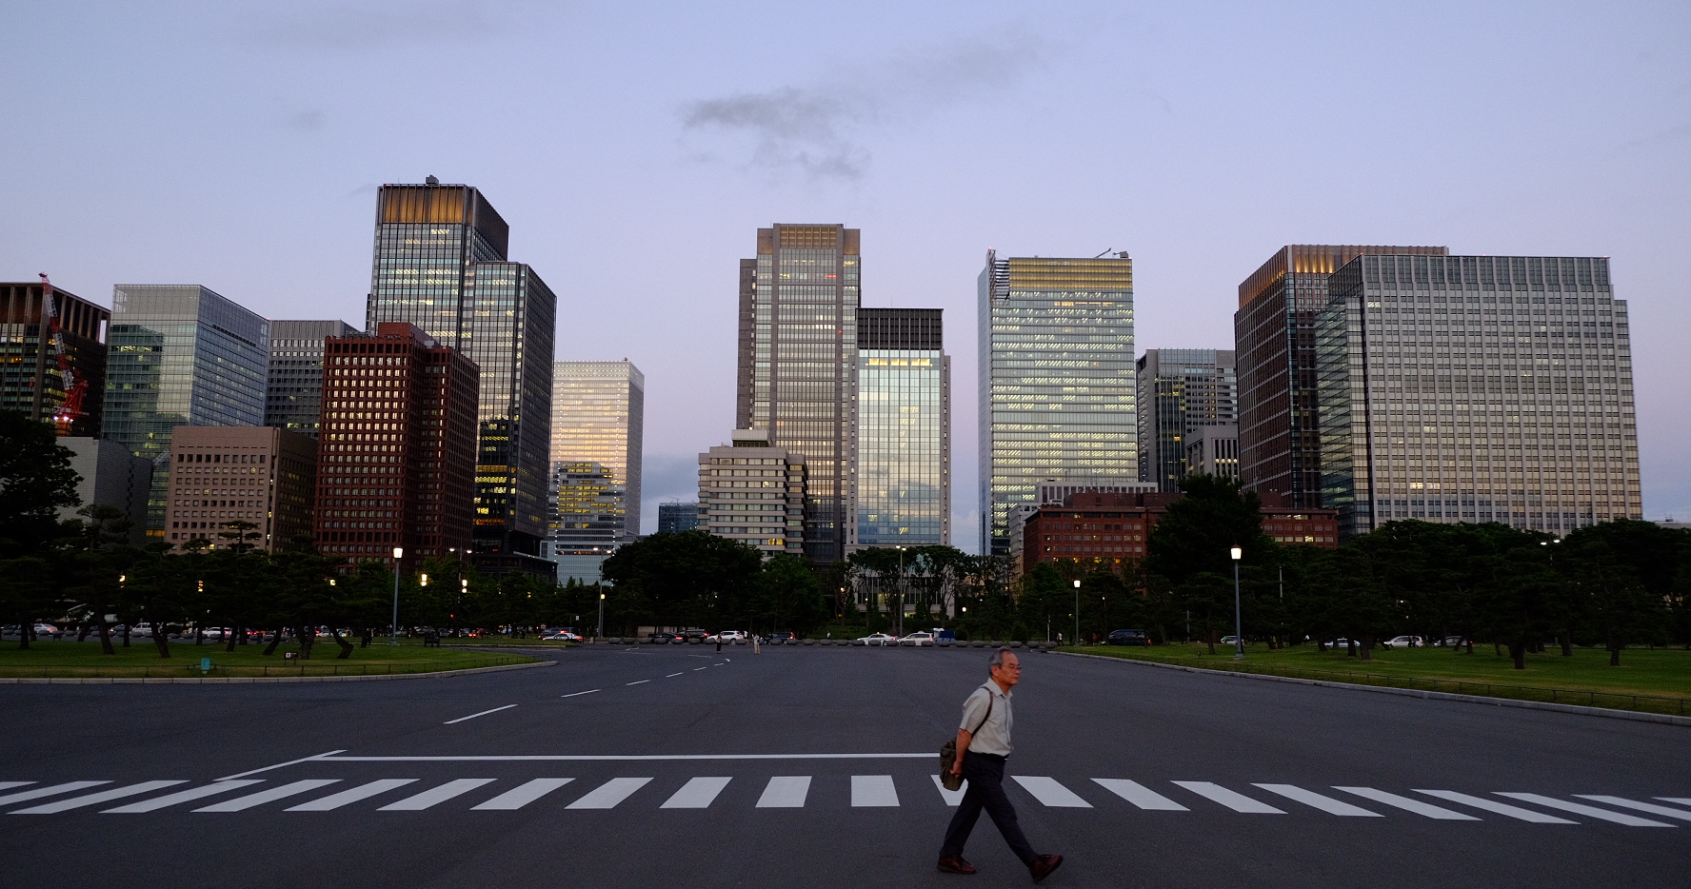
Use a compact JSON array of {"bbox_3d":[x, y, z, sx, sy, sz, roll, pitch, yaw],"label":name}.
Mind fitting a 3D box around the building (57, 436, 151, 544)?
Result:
[{"bbox_3d":[-277.825,32.551,462.523,25.000,64.500,42.000,1,-8,0],"label":"building"}]

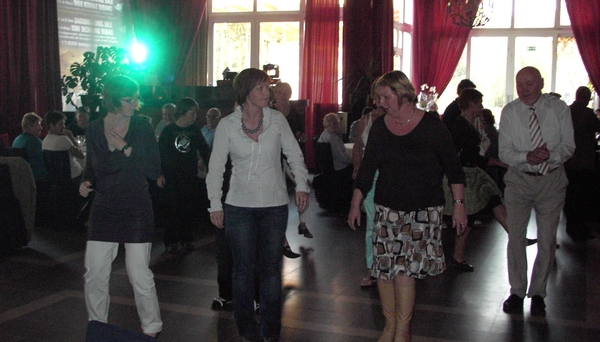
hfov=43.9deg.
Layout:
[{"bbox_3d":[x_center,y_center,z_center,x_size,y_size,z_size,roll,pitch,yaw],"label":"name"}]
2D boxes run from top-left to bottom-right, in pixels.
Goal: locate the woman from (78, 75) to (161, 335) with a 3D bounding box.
[{"bbox_3d":[-1.117,0.221,4.678,0.500,1.632,0.380,0,6,-8],"label":"woman"}]

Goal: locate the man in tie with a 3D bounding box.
[{"bbox_3d":[1.689,0.131,5.355,0.510,1.742,0.360,3,6,20],"label":"man in tie"}]

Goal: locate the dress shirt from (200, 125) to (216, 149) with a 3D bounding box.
[{"bbox_3d":[-1.069,-0.332,9.000,0.420,0.500,0.270,1,6,0],"label":"dress shirt"}]

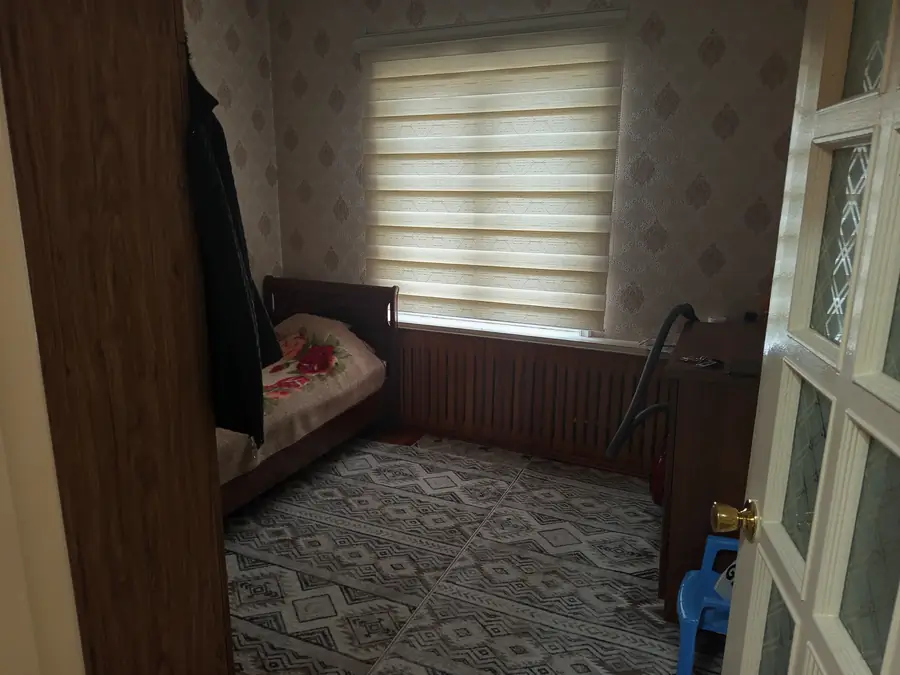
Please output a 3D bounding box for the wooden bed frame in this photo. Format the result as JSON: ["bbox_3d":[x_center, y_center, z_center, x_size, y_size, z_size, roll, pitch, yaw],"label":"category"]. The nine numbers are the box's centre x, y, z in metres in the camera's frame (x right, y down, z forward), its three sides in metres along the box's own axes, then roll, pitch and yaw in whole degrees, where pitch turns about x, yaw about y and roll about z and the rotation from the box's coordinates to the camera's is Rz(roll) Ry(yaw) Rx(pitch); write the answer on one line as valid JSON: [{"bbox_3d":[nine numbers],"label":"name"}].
[{"bbox_3d":[-1.155,0.295,3.023,0.950,0.925,2.060,6,13,24],"label":"wooden bed frame"}]

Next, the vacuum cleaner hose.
[{"bbox_3d":[0.928,0.222,2.901,0.367,0.788,0.220,6,13,23],"label":"vacuum cleaner hose"}]

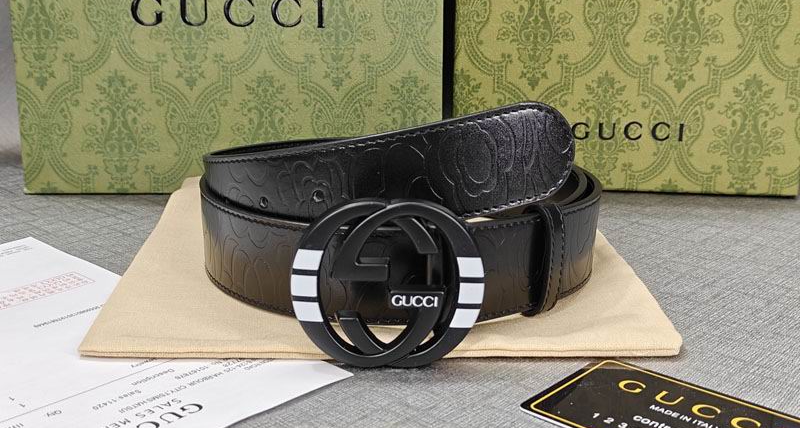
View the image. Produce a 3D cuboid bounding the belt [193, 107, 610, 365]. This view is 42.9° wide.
[{"bbox_3d":[0.000,-0.008,0.423,0.168,0.077,0.165,1,16,0],"label":"belt"}]

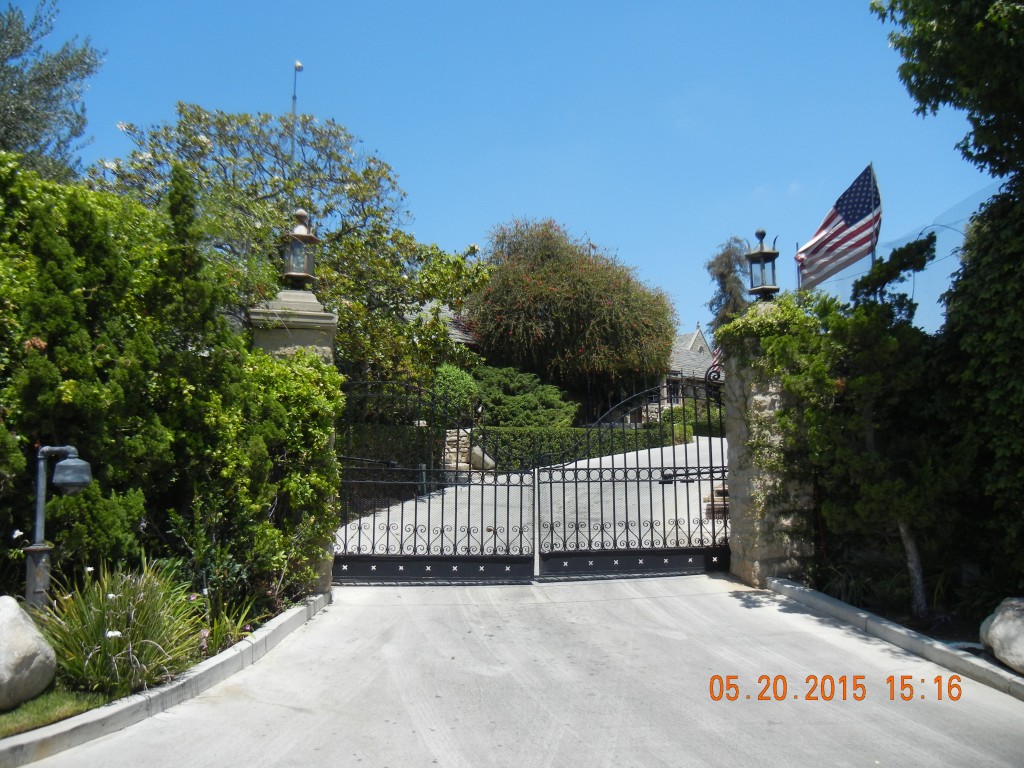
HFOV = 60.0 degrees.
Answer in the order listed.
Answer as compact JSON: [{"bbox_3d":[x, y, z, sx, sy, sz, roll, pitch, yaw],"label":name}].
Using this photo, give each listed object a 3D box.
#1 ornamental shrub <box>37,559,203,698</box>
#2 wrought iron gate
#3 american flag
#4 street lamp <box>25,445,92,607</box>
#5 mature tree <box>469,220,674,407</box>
[{"bbox_3d":[-2.426,1.478,5.500,0.920,0.720,0.850,0,-5,0],"label":"ornamental shrub"},{"bbox_3d":[0.306,1.040,10.030,4.630,2.300,0.180,1,-5,-11],"label":"wrought iron gate"},{"bbox_3d":[4.341,-2.081,11.800,1.120,1.600,0.500,-1,-5,14],"label":"american flag"},{"bbox_3d":[-3.475,1.122,6.800,0.460,1.300,0.280,-1,-5,14],"label":"street lamp"},{"bbox_3d":[1.912,-2.010,29.000,6.600,6.200,6.300,0,-5,0],"label":"mature tree"}]

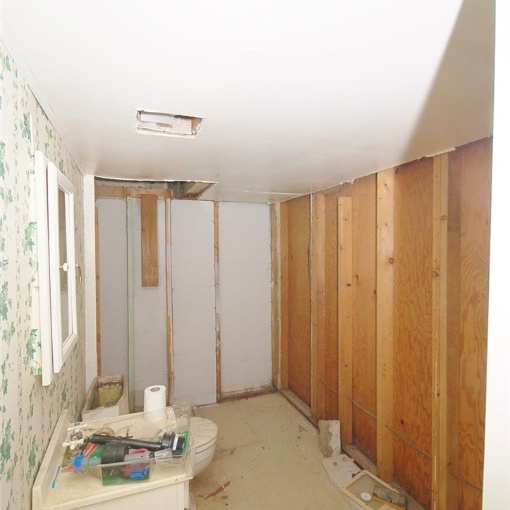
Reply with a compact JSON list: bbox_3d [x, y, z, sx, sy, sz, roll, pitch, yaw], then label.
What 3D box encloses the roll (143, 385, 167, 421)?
[{"bbox_3d":[-0.467,0.691,1.485,0.105,0.122,0.105,-1,1,-21],"label":"roll"}]

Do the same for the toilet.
[{"bbox_3d":[-0.562,1.103,1.831,0.705,0.743,0.450,-1,1,-21],"label":"toilet"}]

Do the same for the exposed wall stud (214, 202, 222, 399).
[{"bbox_3d":[-0.372,0.462,3.143,0.041,1.980,0.083,-1,1,-21],"label":"exposed wall stud"}]

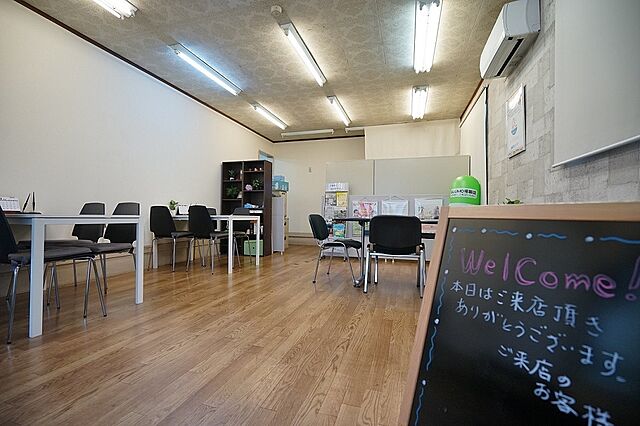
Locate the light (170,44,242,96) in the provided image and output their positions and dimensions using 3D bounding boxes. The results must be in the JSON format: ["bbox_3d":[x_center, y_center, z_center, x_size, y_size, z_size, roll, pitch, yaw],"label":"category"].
[{"bbox_3d":[-1.478,-1.874,3.864,0.160,0.110,1.290,0,-1,17],"label":"light"}]

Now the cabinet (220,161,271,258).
[{"bbox_3d":[-1.420,-0.085,5.572,0.910,1.800,0.300,0,-1,17],"label":"cabinet"}]

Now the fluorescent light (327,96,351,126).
[{"bbox_3d":[0.380,-1.842,5.232,0.160,0.110,1.290,0,-1,17],"label":"fluorescent light"}]

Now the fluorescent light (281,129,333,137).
[{"bbox_3d":[-0.288,-1.831,6.666,1.290,0.100,0.100,0,-1,17],"label":"fluorescent light"}]

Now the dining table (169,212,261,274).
[{"bbox_3d":[-1.565,0.393,4.020,1.235,0.728,0.705,0,-1,17],"label":"dining table"}]

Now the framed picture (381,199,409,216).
[{"bbox_3d":[1.296,-0.060,4.877,0.435,0.310,0.020,0,-1,17],"label":"framed picture"}]

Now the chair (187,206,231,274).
[{"bbox_3d":[-1.460,0.336,3.732,0.480,0.842,0.545,0,-1,19],"label":"chair"}]

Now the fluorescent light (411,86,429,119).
[{"bbox_3d":[1.663,-1.783,4.751,0.230,0.090,1.270,0,-1,17],"label":"fluorescent light"}]

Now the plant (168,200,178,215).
[{"bbox_3d":[-2.093,-0.078,4.067,0.120,0.195,0.120,0,-1,17],"label":"plant"}]

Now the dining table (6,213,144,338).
[{"bbox_3d":[-2.135,0.371,2.183,1.235,0.728,0.715,0,-1,17],"label":"dining table"}]

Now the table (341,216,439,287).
[{"bbox_3d":[0.898,0.443,3.118,1.450,0.710,0.600,0,-1,23],"label":"table"}]

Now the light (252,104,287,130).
[{"bbox_3d":[-0.949,-1.847,5.563,0.160,0.110,1.290,0,-1,17],"label":"light"}]

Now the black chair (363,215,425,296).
[{"bbox_3d":[0.745,0.398,2.840,0.530,0.750,0.545,0,-1,16],"label":"black chair"}]

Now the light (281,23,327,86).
[{"bbox_3d":[-0.147,-1.811,3.409,0.125,0.097,1.265,0,-1,17],"label":"light"}]

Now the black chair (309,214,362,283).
[{"bbox_3d":[0.192,0.400,3.316,0.550,0.745,0.520,0,-1,22],"label":"black chair"}]

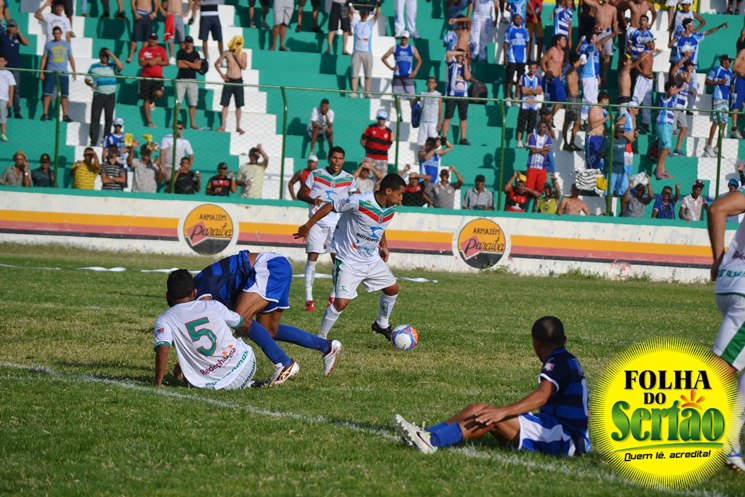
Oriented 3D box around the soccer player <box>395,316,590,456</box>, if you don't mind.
[{"bbox_3d":[0.686,0.789,28.400,1.120,0.790,0.570,3,1,12],"label":"soccer player"}]

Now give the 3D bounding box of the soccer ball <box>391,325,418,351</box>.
[{"bbox_3d":[0.269,0.749,41.800,0.220,0.220,0.220,3,1,0],"label":"soccer ball"}]

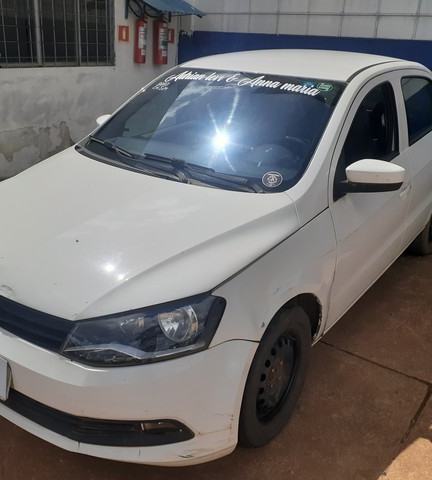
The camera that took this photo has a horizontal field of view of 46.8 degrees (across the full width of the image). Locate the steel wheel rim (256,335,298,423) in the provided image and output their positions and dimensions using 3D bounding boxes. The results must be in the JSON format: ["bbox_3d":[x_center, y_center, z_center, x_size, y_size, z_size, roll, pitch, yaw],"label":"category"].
[{"bbox_3d":[0.205,0.528,2.004,0.130,0.380,0.380,16,26,32],"label":"steel wheel rim"}]

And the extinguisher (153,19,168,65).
[{"bbox_3d":[-0.737,-2.630,6.625,0.190,0.570,0.190,2,21,-1],"label":"extinguisher"}]

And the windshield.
[{"bbox_3d":[-0.048,-0.604,2.461,1.270,0.120,0.900,16,54,32],"label":"windshield"}]

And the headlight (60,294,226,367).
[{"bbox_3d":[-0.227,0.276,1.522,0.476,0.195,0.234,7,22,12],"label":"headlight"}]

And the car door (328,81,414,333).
[{"bbox_3d":[0.737,-0.243,2.494,0.250,1.140,1.070,16,26,32],"label":"car door"}]

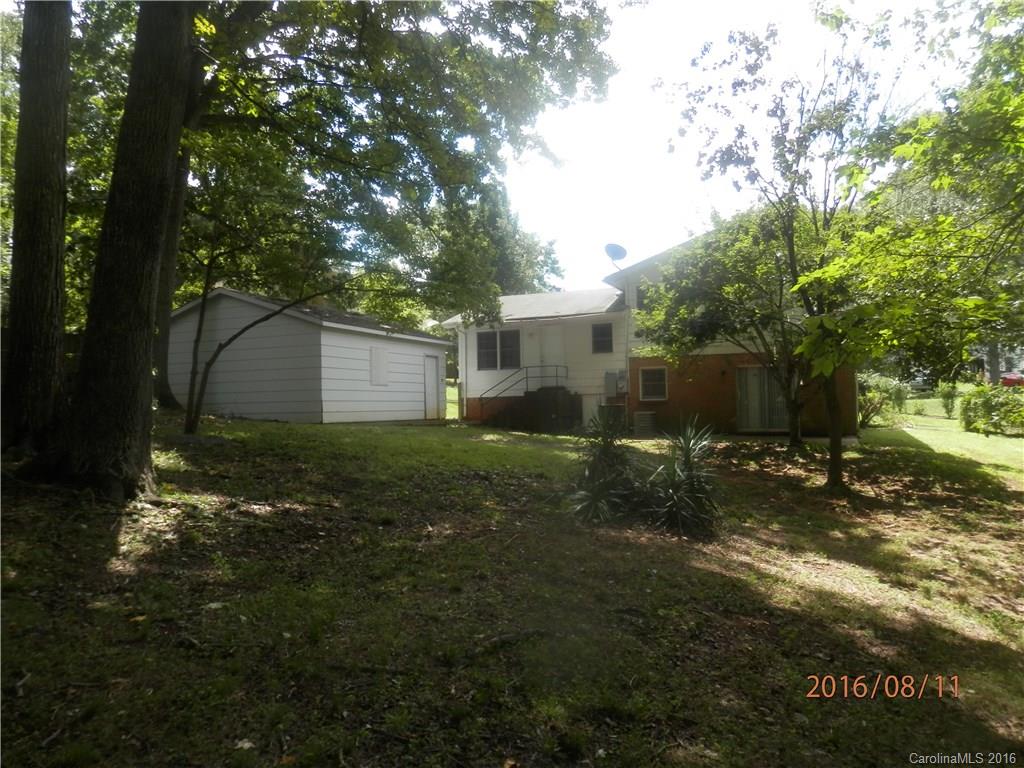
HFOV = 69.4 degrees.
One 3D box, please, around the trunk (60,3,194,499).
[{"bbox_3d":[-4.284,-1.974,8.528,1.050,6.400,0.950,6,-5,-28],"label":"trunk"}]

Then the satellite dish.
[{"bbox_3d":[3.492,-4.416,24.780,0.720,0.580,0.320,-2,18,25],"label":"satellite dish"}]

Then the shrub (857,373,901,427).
[{"bbox_3d":[12.815,0.545,26.000,1.750,1.900,1.600,-2,-2,26],"label":"shrub"}]

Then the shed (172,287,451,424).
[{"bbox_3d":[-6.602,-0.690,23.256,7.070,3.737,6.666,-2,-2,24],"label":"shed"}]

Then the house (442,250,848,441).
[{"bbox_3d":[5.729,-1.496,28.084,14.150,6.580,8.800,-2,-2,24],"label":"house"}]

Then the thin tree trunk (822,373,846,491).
[{"bbox_3d":[4.677,0.680,10.700,0.240,1.750,0.210,-1,-2,23],"label":"thin tree trunk"}]

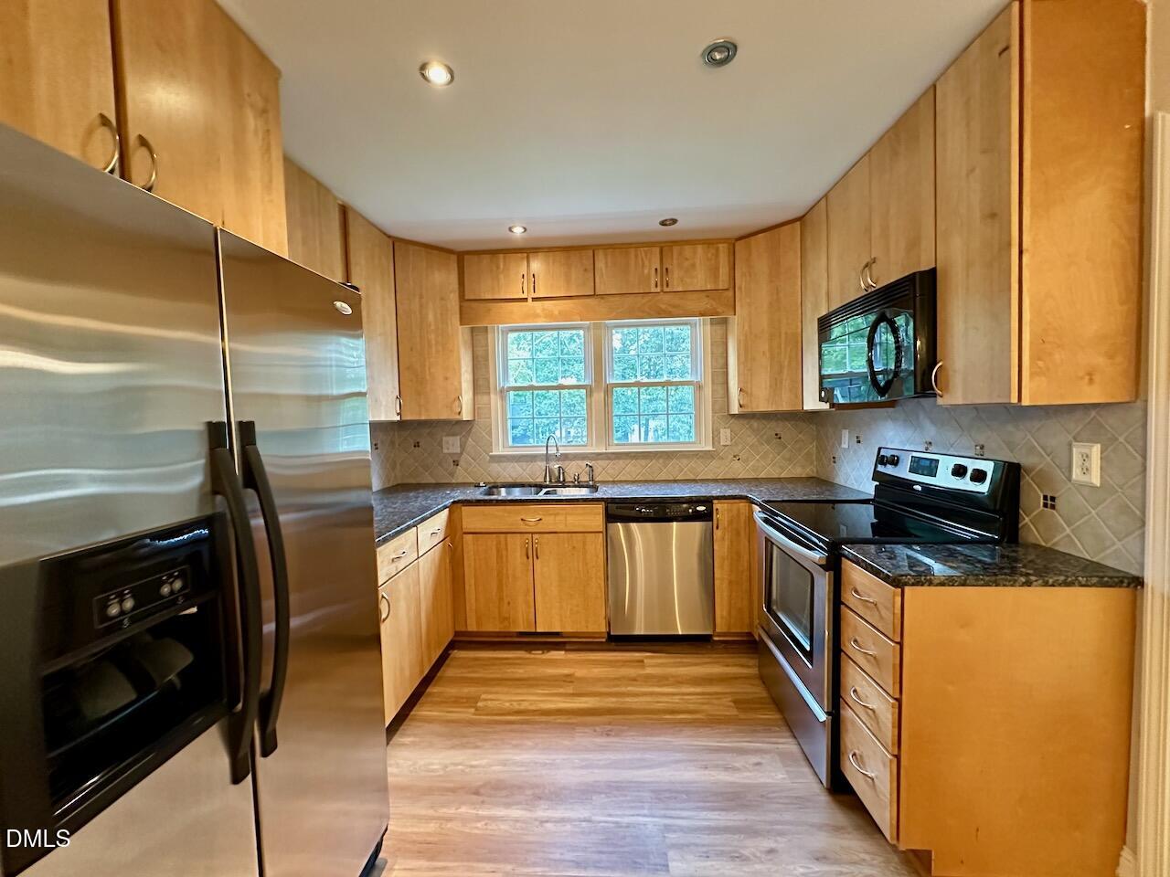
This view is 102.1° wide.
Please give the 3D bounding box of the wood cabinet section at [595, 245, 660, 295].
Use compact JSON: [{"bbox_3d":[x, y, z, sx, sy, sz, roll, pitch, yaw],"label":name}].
[{"bbox_3d":[0.279,-1.061,3.137,0.415,0.292,0.305,-1,3,3],"label":"wood cabinet section"}]

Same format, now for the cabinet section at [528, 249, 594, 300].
[{"bbox_3d":[-0.136,-1.052,3.158,0.410,0.289,0.305,-1,3,3],"label":"cabinet section"}]

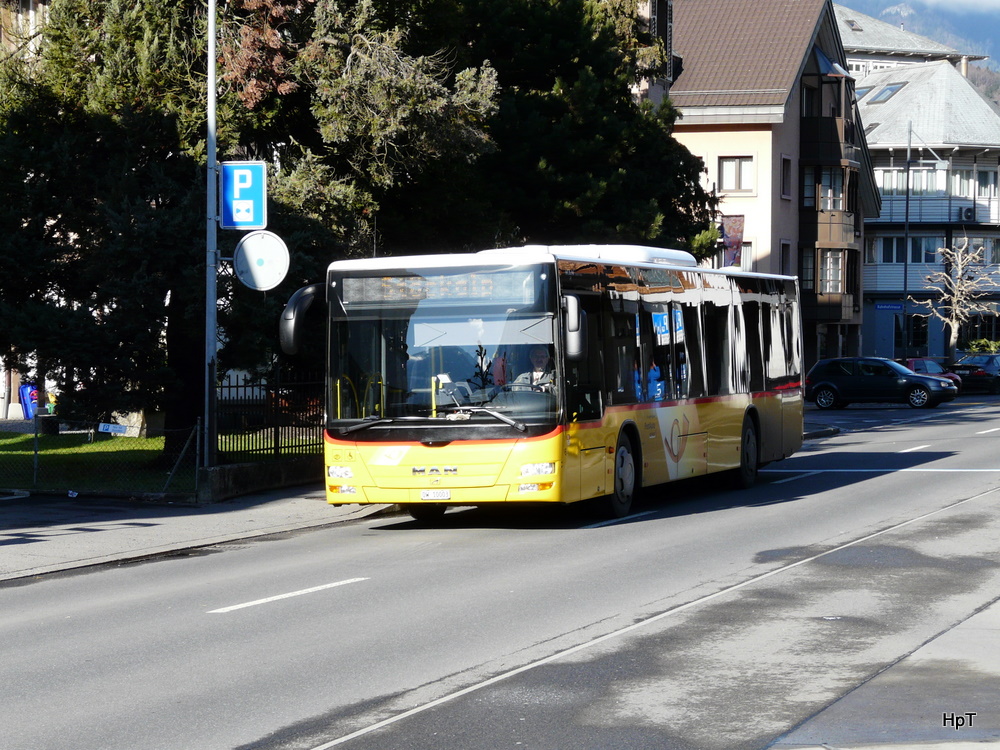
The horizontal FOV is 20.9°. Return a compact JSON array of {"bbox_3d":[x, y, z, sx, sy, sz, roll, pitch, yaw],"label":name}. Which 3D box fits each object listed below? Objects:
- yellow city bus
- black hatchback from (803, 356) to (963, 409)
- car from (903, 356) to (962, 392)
[{"bbox_3d":[1.180,0.022,32.343,2.580,2.970,12.000,-1,1,18],"label":"yellow city bus"},{"bbox_3d":[10.246,0.188,73.189,4.150,1.430,1.740,0,1,19],"label":"black hatchback"},{"bbox_3d":[11.595,0.177,76.489,3.800,1.420,1.670,-1,1,-40],"label":"car"}]

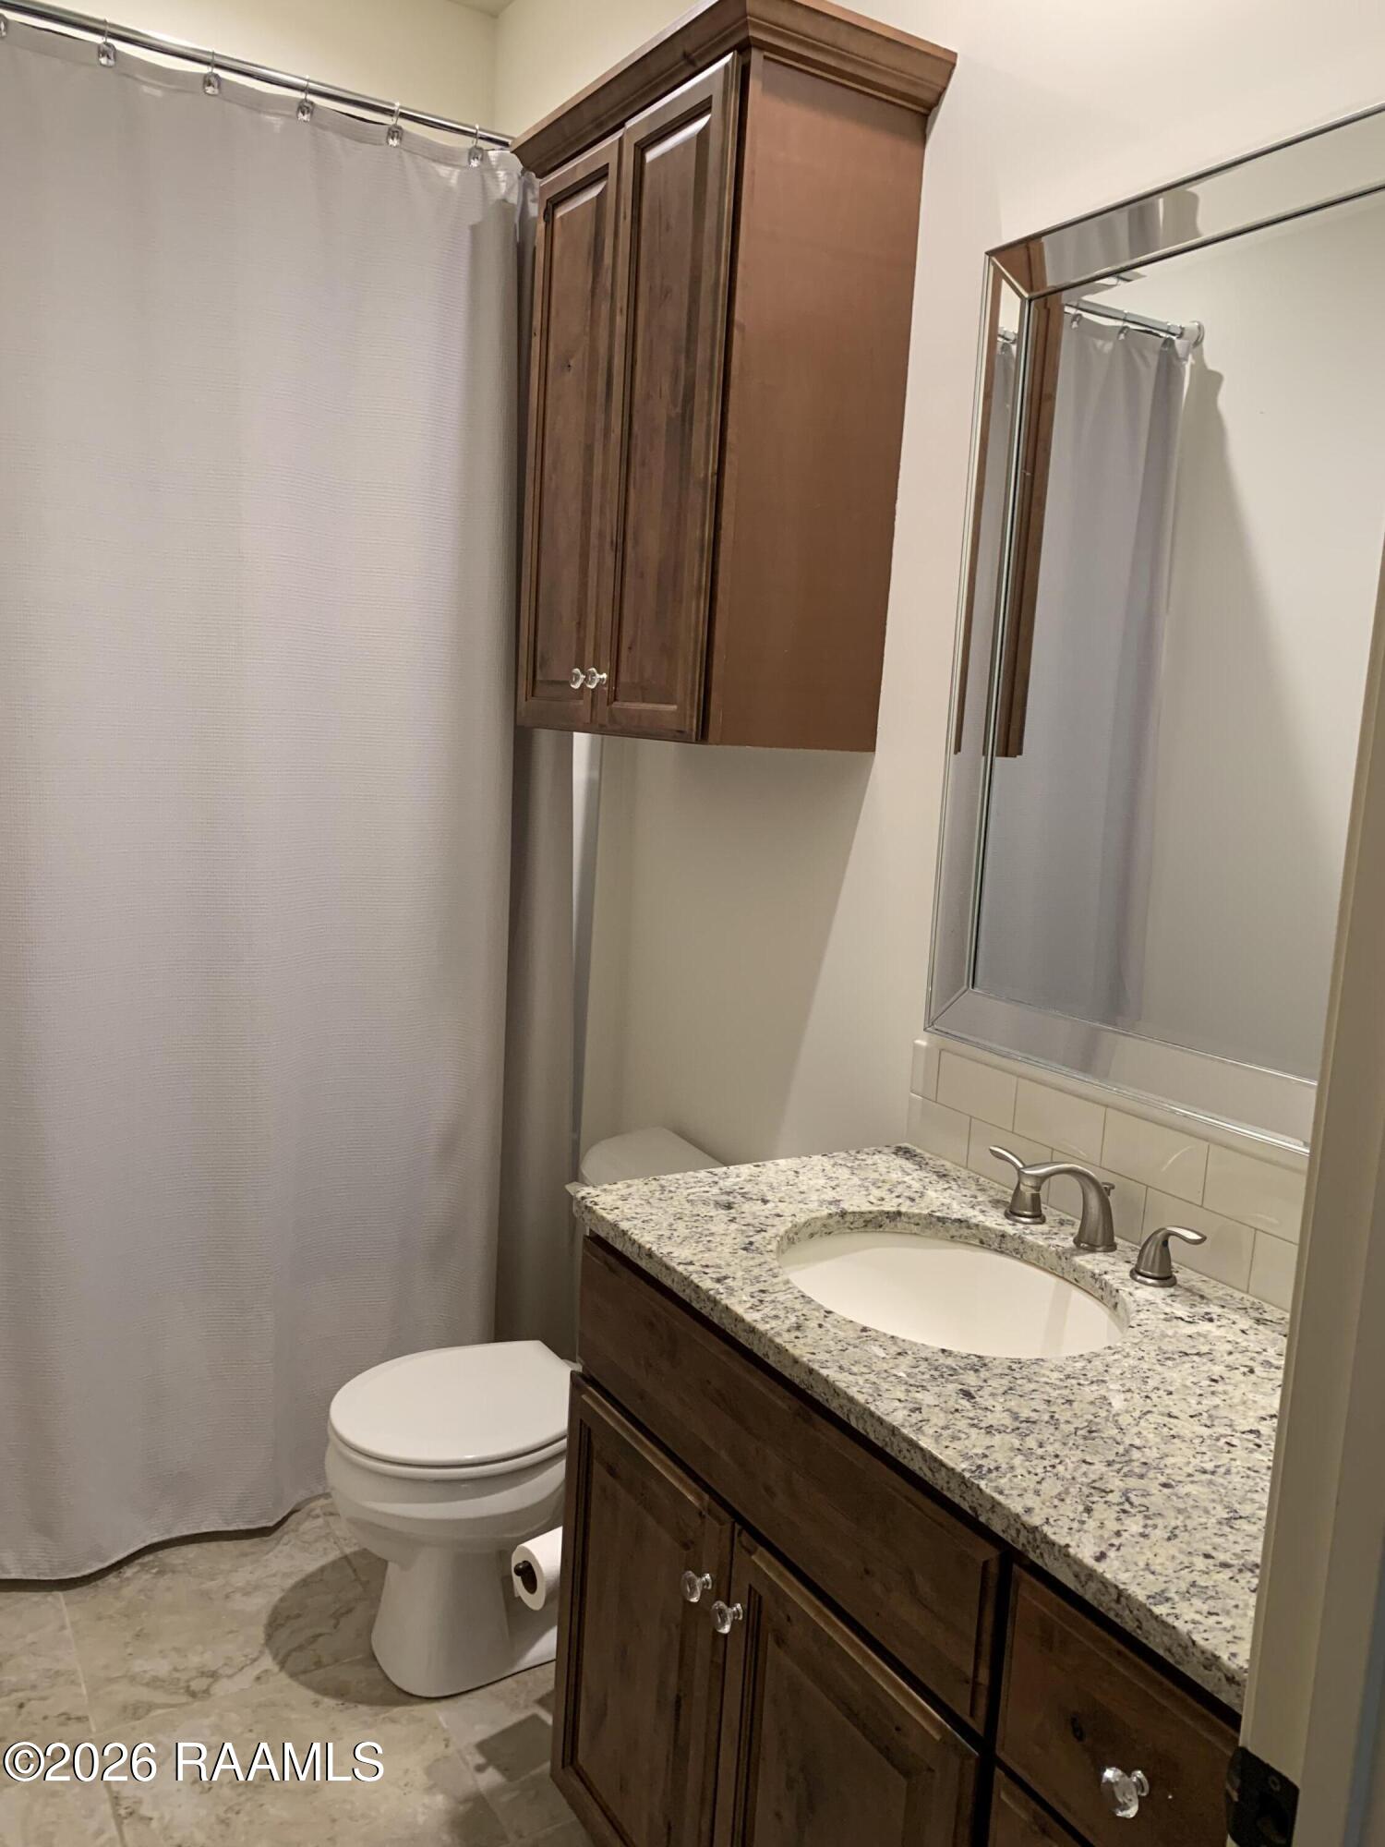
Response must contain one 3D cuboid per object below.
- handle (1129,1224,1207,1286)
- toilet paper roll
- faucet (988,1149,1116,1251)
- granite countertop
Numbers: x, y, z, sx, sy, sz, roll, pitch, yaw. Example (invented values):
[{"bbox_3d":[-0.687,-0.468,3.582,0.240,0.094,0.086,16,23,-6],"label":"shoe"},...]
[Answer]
[{"bbox_3d":[0.540,0.372,1.563,0.051,0.071,0.095,-2,9,-31],"label":"handle"},{"bbox_3d":[-0.182,0.885,1.911,0.100,0.085,0.085,-3,10,-39],"label":"toilet paper roll"},{"bbox_3d":[0.410,0.324,1.710,0.163,0.110,0.204,-2,9,-31],"label":"faucet"},{"bbox_3d":[0.366,0.430,1.443,0.556,0.030,1.090,-2,9,-31],"label":"granite countertop"}]

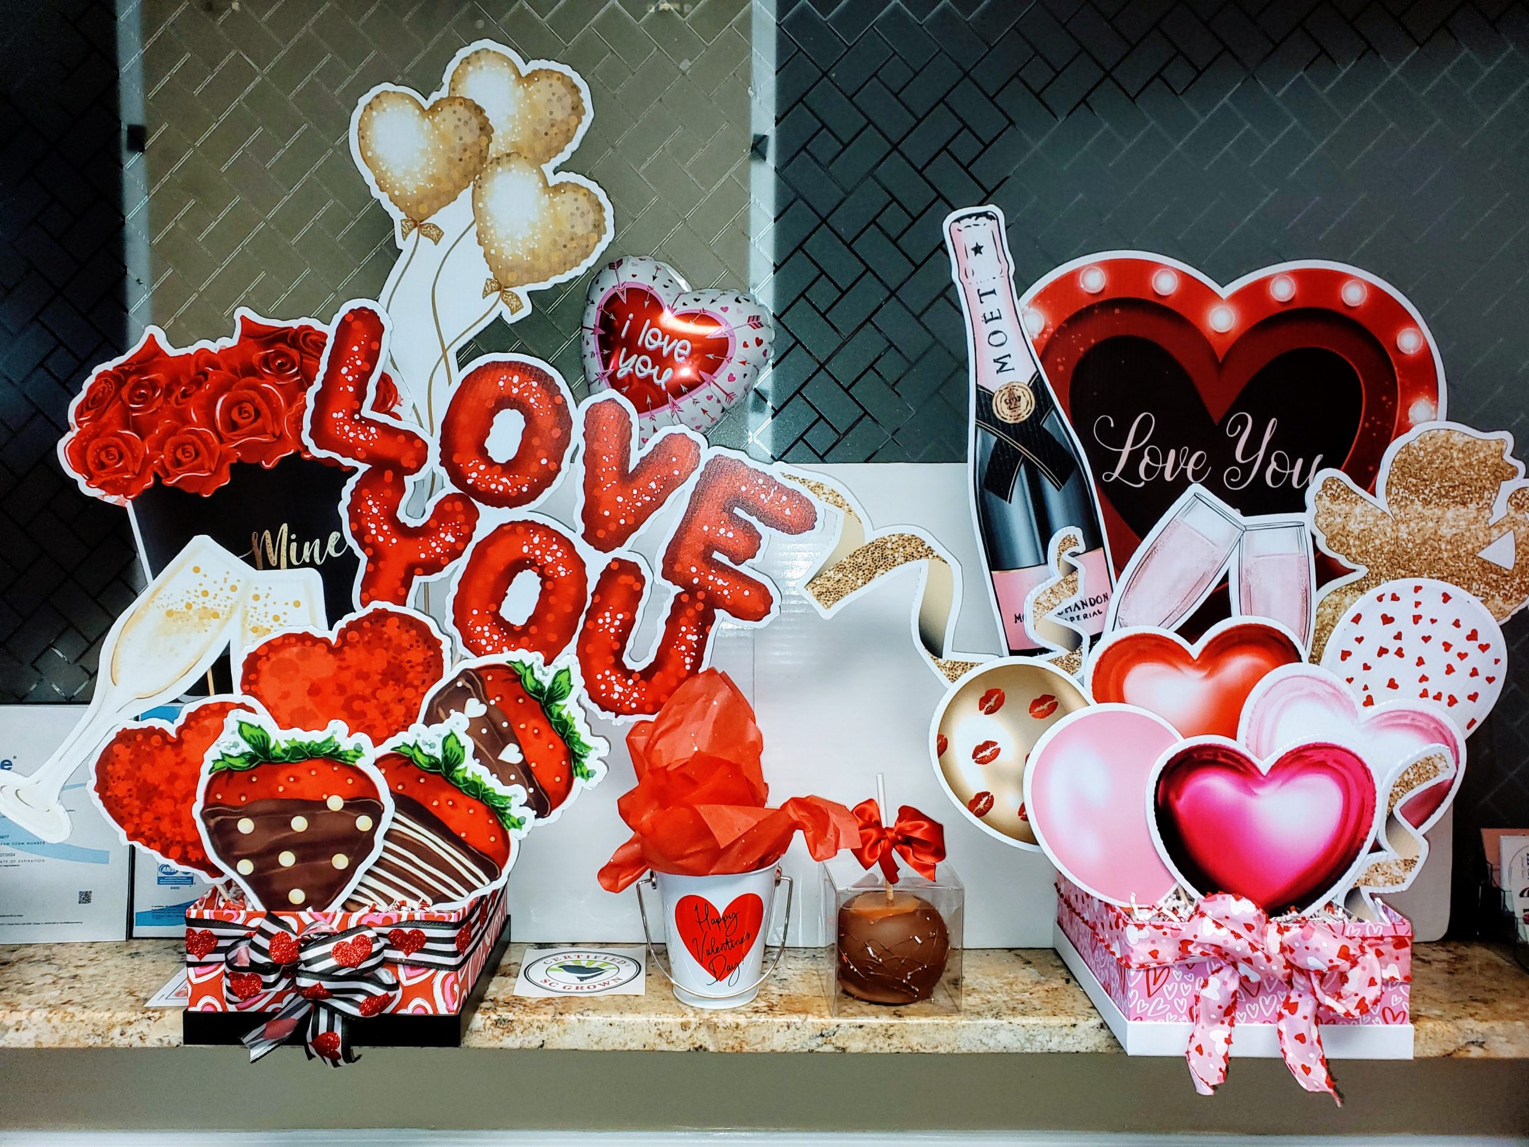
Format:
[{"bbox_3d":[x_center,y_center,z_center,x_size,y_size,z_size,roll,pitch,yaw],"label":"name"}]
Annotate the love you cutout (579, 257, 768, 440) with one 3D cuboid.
[{"bbox_3d":[-0.089,-0.181,1.000,0.172,0.170,0.060,22,2,3],"label":"love you cutout"}]

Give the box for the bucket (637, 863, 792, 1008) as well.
[{"bbox_3d":[-0.042,0.293,0.951,0.126,0.110,0.110,0,3,-2],"label":"bucket"}]

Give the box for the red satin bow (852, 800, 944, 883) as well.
[{"bbox_3d":[0.109,0.221,0.948,0.078,0.067,0.045,0,4,-3],"label":"red satin bow"}]

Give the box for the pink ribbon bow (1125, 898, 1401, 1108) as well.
[{"bbox_3d":[0.356,0.302,0.817,0.186,0.144,0.055,0,3,0],"label":"pink ribbon bow"}]

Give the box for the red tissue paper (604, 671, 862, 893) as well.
[{"bbox_3d":[-0.030,0.169,0.939,0.205,0.172,0.130,0,3,0],"label":"red tissue paper"}]

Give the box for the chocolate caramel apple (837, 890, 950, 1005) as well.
[{"bbox_3d":[0.109,0.304,0.962,0.093,0.087,0.093,0,3,0],"label":"chocolate caramel apple"}]

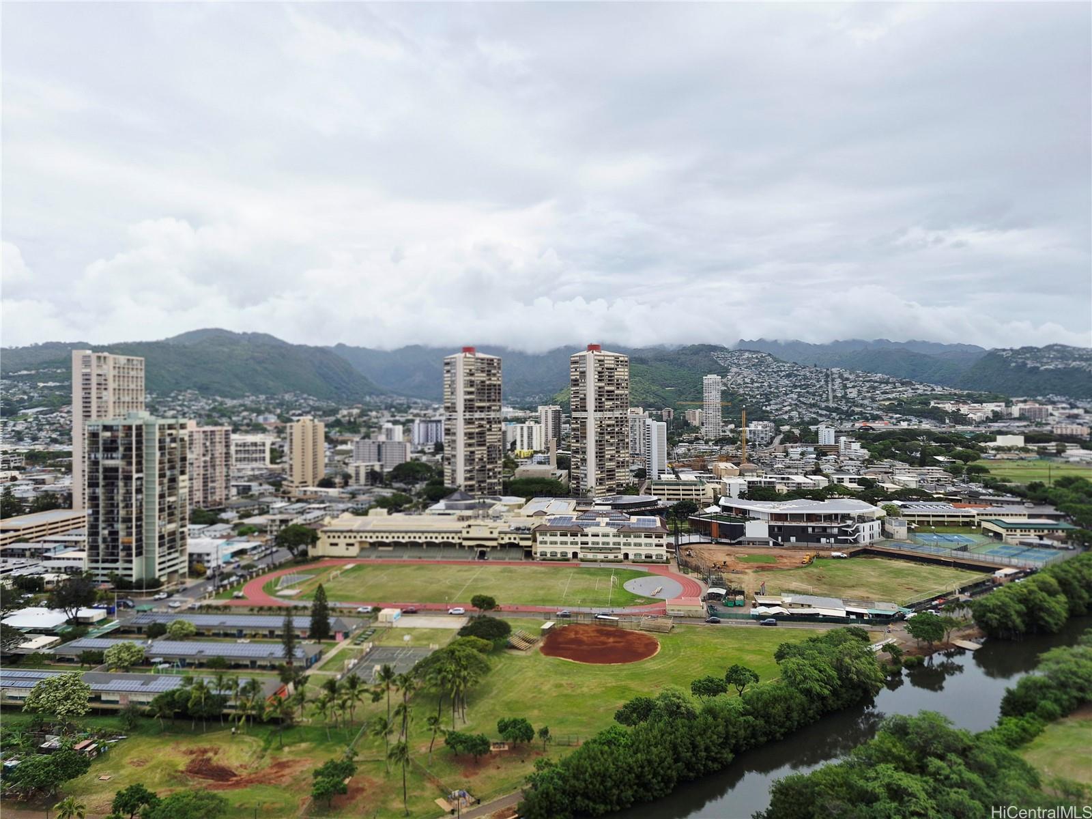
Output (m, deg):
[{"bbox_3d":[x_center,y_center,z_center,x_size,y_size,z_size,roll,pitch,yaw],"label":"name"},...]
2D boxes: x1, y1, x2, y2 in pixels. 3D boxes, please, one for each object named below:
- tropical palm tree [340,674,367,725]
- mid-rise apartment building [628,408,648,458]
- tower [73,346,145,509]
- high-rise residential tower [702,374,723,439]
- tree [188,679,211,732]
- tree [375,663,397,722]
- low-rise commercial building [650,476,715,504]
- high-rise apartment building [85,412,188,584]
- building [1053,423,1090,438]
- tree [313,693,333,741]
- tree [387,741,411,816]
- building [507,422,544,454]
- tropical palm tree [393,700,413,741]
[{"bbox_3d":[-40.279,60.685,151.580,5.520,11.050,5.520,0,0,6],"label":"tropical palm tree"},{"bbox_3d":[115.450,31.120,905.000,25.000,65.440,18.000,0,0,-15],"label":"mid-rise apartment building"},{"bbox_3d":[-273.470,16.550,454.410,15.500,105.000,38.000,0,0,17],"label":"tower"},{"bbox_3d":[265.222,-2.716,1155.000,27.000,104.000,25.000,0,0,5],"label":"high-rise residential tower"},{"bbox_3d":[-72.380,62.100,152.100,4.830,10.990,4.830,0,0,0],"label":"tree"},{"bbox_3d":[-34.300,61.260,156.000,4.600,13.390,4.600,0,0,0],"label":"tree"},{"bbox_3d":[96.100,58.000,516.830,42.000,19.000,34.000,0,0,5],"label":"low-rise commercial building"},{"bbox_3d":[-162.647,34.284,290.870,24.500,66.800,26.000,0,0,6],"label":"high-rise apartment building"},{"bbox_3d":[847.407,35.079,1170.000,24.000,20.000,42.000,0,0,-35],"label":"building"},{"bbox_3d":[-45.170,62.610,147.700,4.170,9.720,4.170,0,0,0],"label":"tree"},{"bbox_3d":[-24.510,61.560,121.200,4.100,12.400,4.100,0,0,0],"label":"tree"},{"bbox_3d":[-28.950,41.110,985.000,41.000,48.640,26.000,0,0,-28],"label":"building"},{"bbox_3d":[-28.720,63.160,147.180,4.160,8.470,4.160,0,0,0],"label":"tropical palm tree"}]

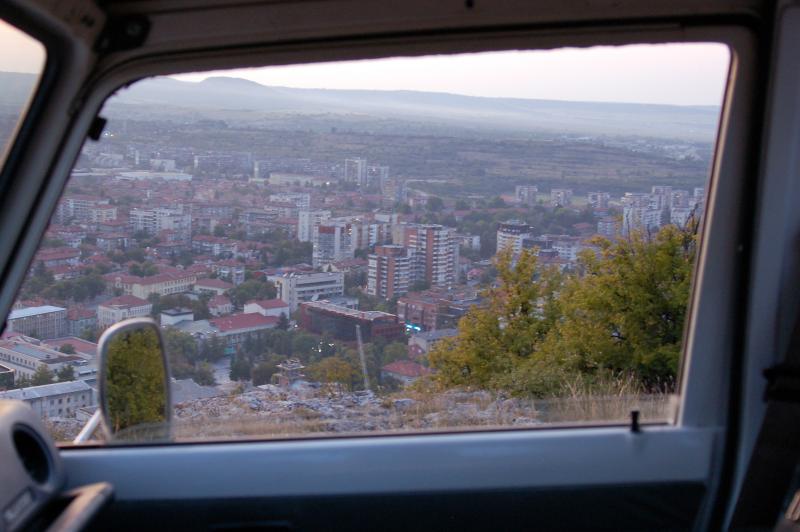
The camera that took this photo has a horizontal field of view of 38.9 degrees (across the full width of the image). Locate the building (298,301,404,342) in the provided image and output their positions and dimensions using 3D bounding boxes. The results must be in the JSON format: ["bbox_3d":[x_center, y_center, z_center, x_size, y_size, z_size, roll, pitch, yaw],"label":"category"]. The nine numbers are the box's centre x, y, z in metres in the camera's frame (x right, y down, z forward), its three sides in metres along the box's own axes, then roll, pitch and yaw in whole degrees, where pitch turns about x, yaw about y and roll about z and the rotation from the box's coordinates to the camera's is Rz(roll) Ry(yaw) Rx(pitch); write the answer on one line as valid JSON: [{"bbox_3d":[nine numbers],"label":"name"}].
[{"bbox_3d":[-24.720,27.680,556.570,48.340,12.040,18.710,10,11,43],"label":"building"}]

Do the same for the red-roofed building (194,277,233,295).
[{"bbox_3d":[-105.120,11.590,640.000,18.500,7.800,12.000,7,10,30],"label":"red-roofed building"}]

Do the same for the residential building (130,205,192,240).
[{"bbox_3d":[-175.231,-31.740,832.000,44.000,25.000,13.500,4,9,11],"label":"residential building"}]

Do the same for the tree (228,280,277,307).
[{"bbox_3d":[-81.020,15.650,622.000,24.000,14.000,18.000,2,8,0],"label":"tree"}]

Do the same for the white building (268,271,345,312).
[{"bbox_3d":[-49.170,13.940,624.610,10.270,18.800,41.800,9,10,41],"label":"white building"}]

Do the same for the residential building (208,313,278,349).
[{"bbox_3d":[-74.400,29.750,523.100,31.090,13.020,15.930,-5,10,-41],"label":"residential building"}]

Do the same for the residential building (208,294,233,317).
[{"bbox_3d":[-90.920,20.200,572.000,9.500,9.000,7.800,-6,12,-44],"label":"residential building"}]

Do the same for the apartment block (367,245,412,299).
[{"bbox_3d":[-6.450,3.610,673.230,19.370,29.420,15.840,9,10,41],"label":"apartment block"}]

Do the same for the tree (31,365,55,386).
[{"bbox_3d":[-116.810,36.430,370.000,7.800,8.600,7.800,2,8,0],"label":"tree"}]

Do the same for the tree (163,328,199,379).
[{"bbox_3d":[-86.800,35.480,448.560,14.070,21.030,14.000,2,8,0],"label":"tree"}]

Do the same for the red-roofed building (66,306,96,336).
[{"bbox_3d":[-143.443,25.671,510.000,12.500,14.500,9.000,0,9,-11],"label":"red-roofed building"}]

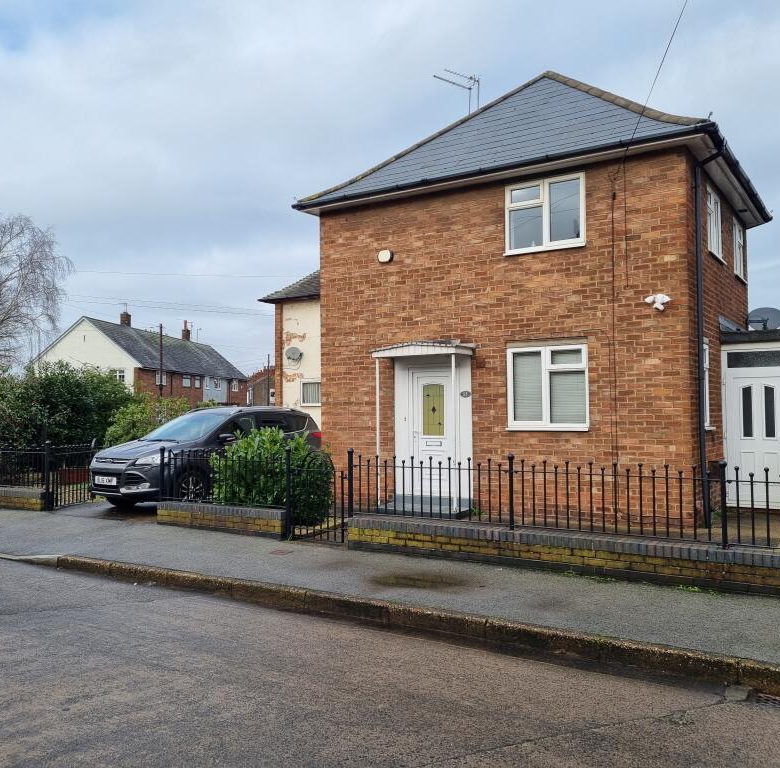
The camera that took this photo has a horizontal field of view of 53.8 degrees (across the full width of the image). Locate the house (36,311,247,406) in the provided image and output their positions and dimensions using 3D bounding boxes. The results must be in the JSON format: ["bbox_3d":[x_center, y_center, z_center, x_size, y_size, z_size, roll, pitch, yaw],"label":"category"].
[{"bbox_3d":[-19.748,-0.334,64.774,8.300,9.100,24.000,-1,-2,6],"label":"house"}]

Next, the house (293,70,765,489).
[{"bbox_3d":[2.678,-1.813,13.337,6.500,7.500,5.900,-2,-3,33],"label":"house"}]

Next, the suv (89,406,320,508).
[{"bbox_3d":[-3.043,1.194,13.556,1.930,1.690,4.520,-2,-3,35],"label":"suv"}]

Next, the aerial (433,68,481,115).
[{"bbox_3d":[1.487,-6.508,17.200,1.150,1.150,0.450,1,-3,-32],"label":"aerial"}]

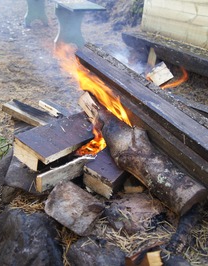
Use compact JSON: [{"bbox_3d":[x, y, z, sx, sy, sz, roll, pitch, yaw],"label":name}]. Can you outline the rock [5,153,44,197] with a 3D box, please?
[{"bbox_3d":[-0.308,0.164,1.170,0.140,0.105,0.120,10,32,16],"label":"rock"}]

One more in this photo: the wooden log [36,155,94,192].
[{"bbox_3d":[-0.137,0.157,1.164,0.260,0.062,0.026,-17,31,-39],"label":"wooden log"}]

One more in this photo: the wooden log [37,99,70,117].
[{"bbox_3d":[-0.282,-0.137,1.636,0.169,0.026,0.041,30,43,31],"label":"wooden log"}]

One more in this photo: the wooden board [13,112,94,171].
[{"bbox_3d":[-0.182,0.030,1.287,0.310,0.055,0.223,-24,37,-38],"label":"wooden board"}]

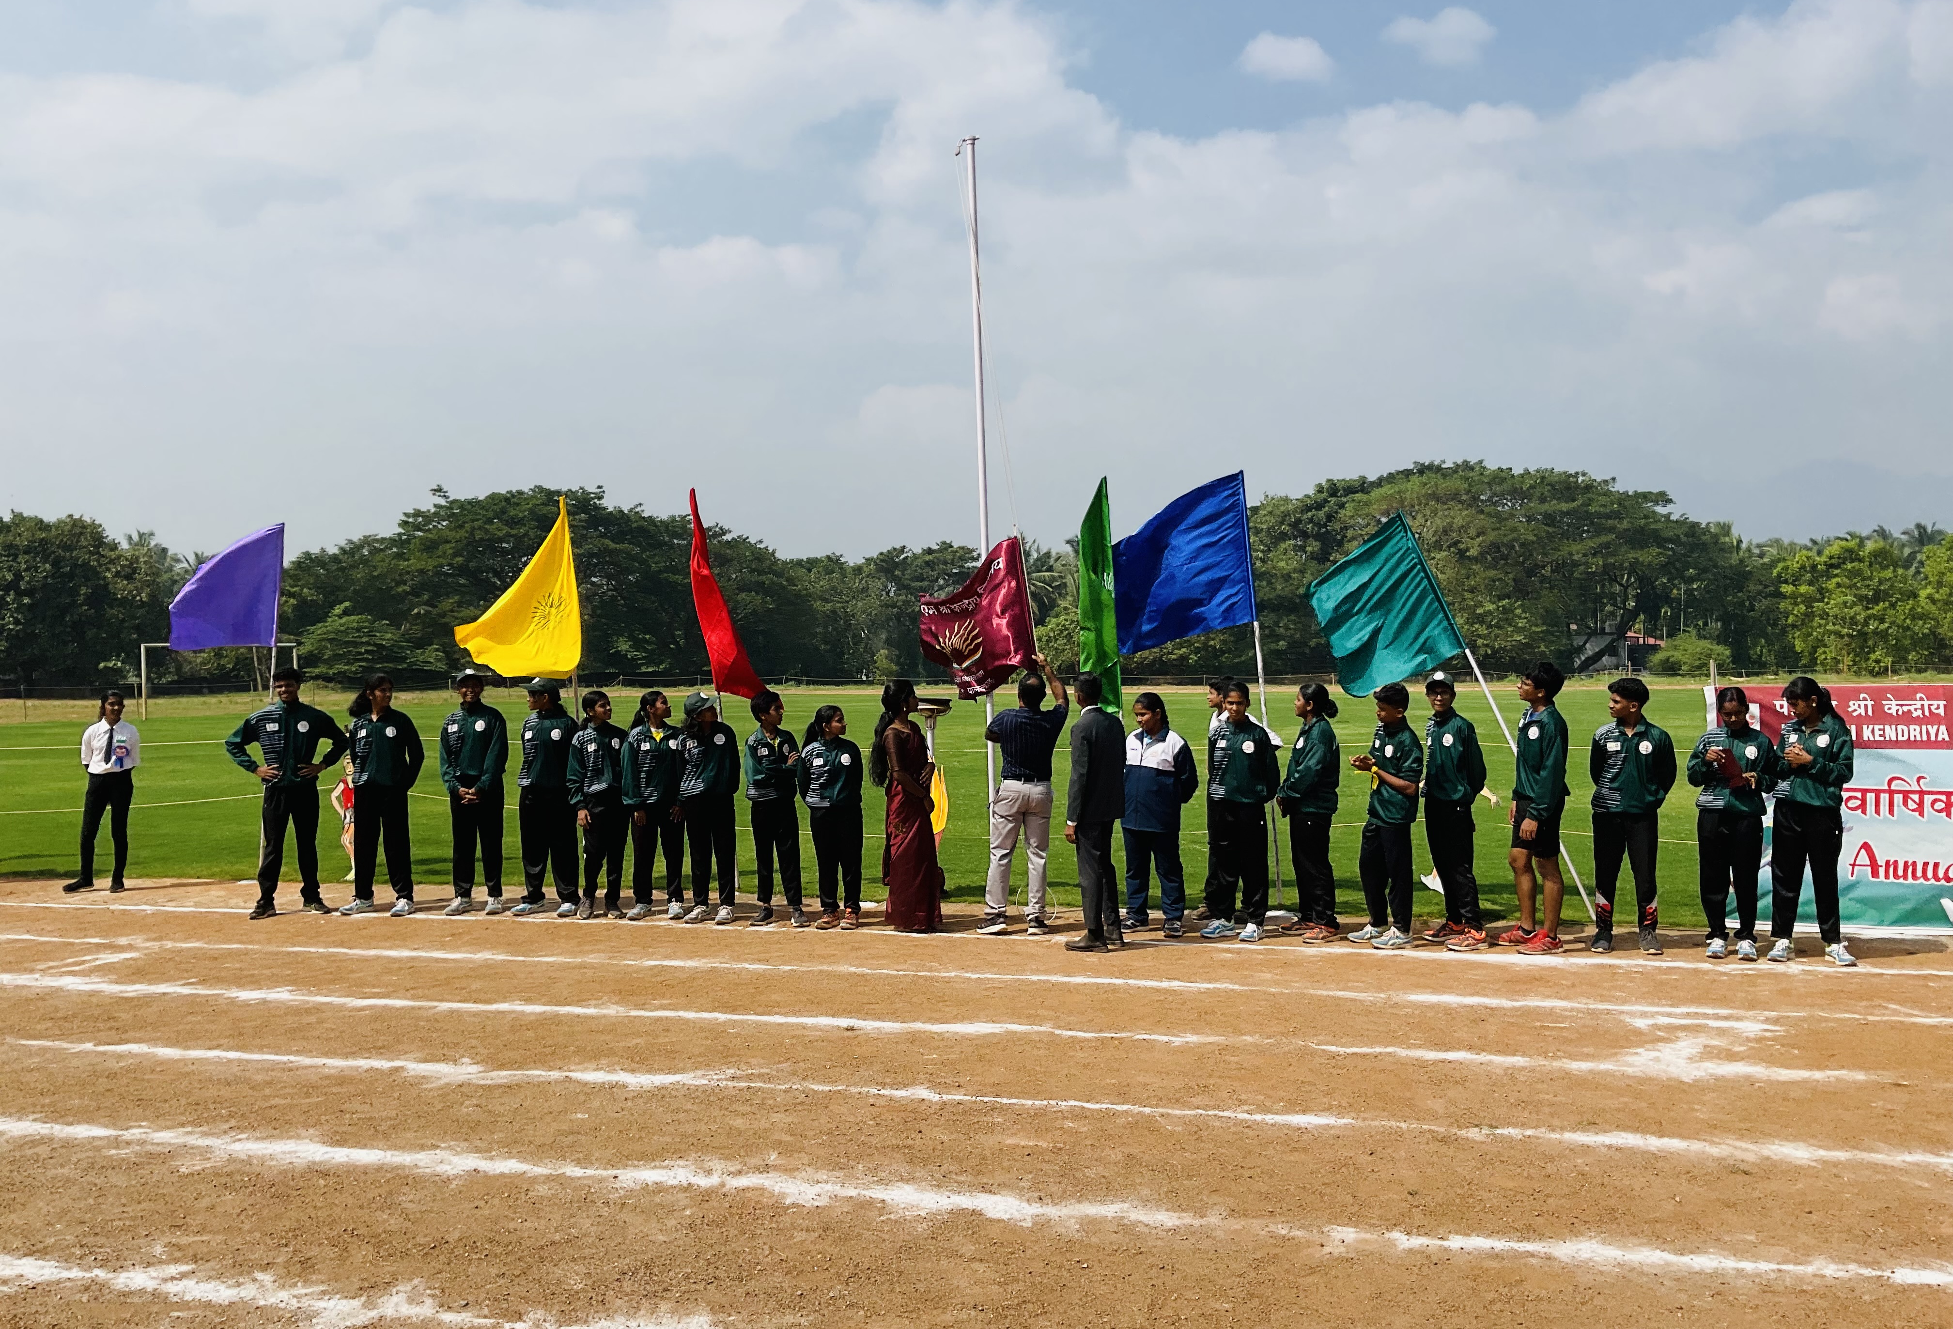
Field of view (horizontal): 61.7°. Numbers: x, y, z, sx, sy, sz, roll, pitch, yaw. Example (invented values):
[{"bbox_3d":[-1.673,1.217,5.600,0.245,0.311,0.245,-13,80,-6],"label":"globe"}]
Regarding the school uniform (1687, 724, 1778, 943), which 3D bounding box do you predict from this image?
[{"bbox_3d":[4.390,0.979,9.500,0.490,1.276,0.360,0,0,25],"label":"school uniform"}]

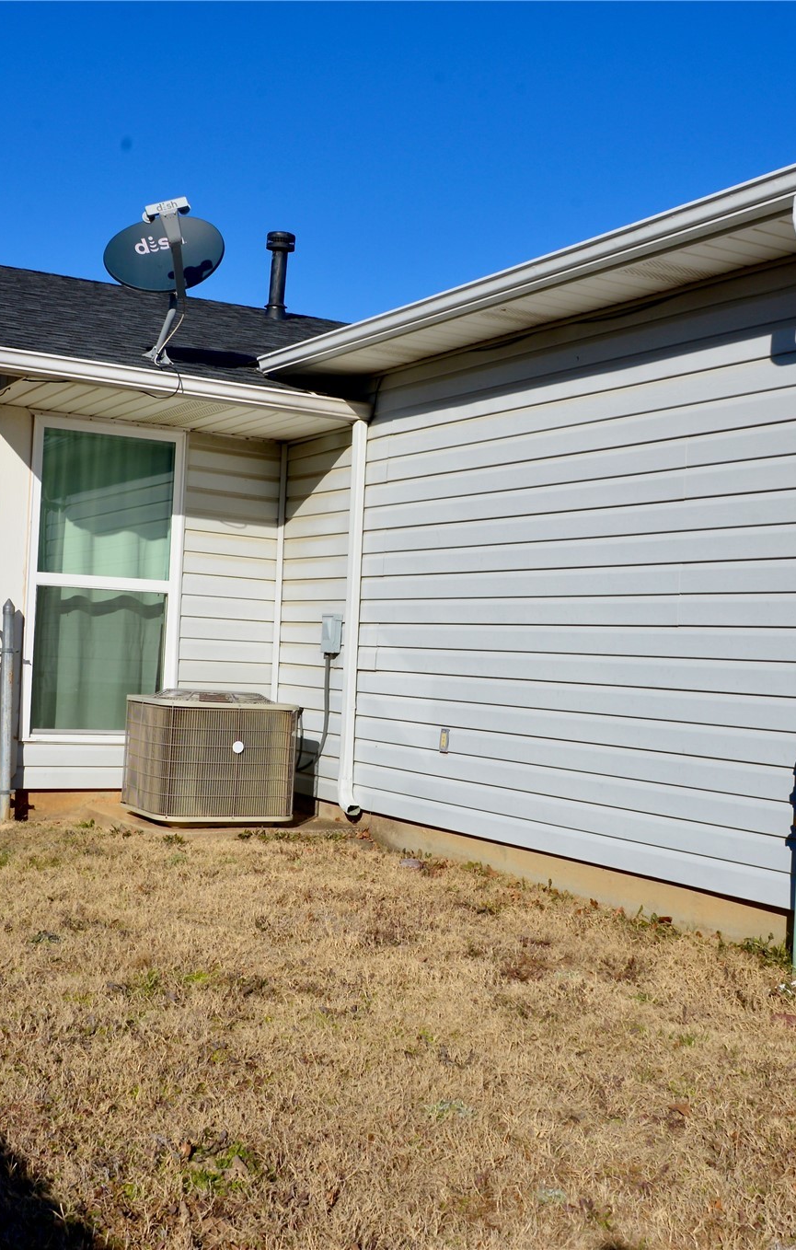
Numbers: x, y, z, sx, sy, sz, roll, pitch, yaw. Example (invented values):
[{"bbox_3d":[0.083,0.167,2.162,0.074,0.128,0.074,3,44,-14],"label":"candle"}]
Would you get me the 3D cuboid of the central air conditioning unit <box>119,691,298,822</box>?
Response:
[{"bbox_3d":[-1.036,0.711,7.952,0.760,0.685,0.780,4,-2,-31],"label":"central air conditioning unit"}]

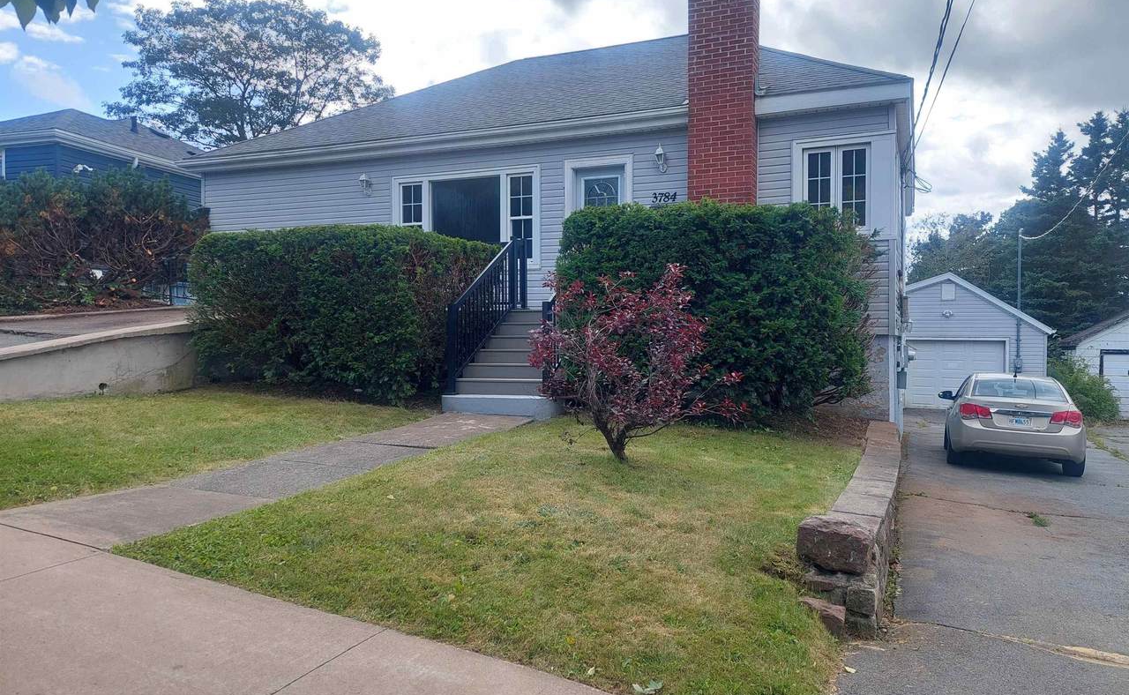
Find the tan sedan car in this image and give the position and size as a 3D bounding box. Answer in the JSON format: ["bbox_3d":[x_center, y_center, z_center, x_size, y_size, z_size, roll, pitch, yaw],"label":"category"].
[{"bbox_3d":[7.420,1.160,13.200,1.830,1.470,4.600,2,-1,24],"label":"tan sedan car"}]

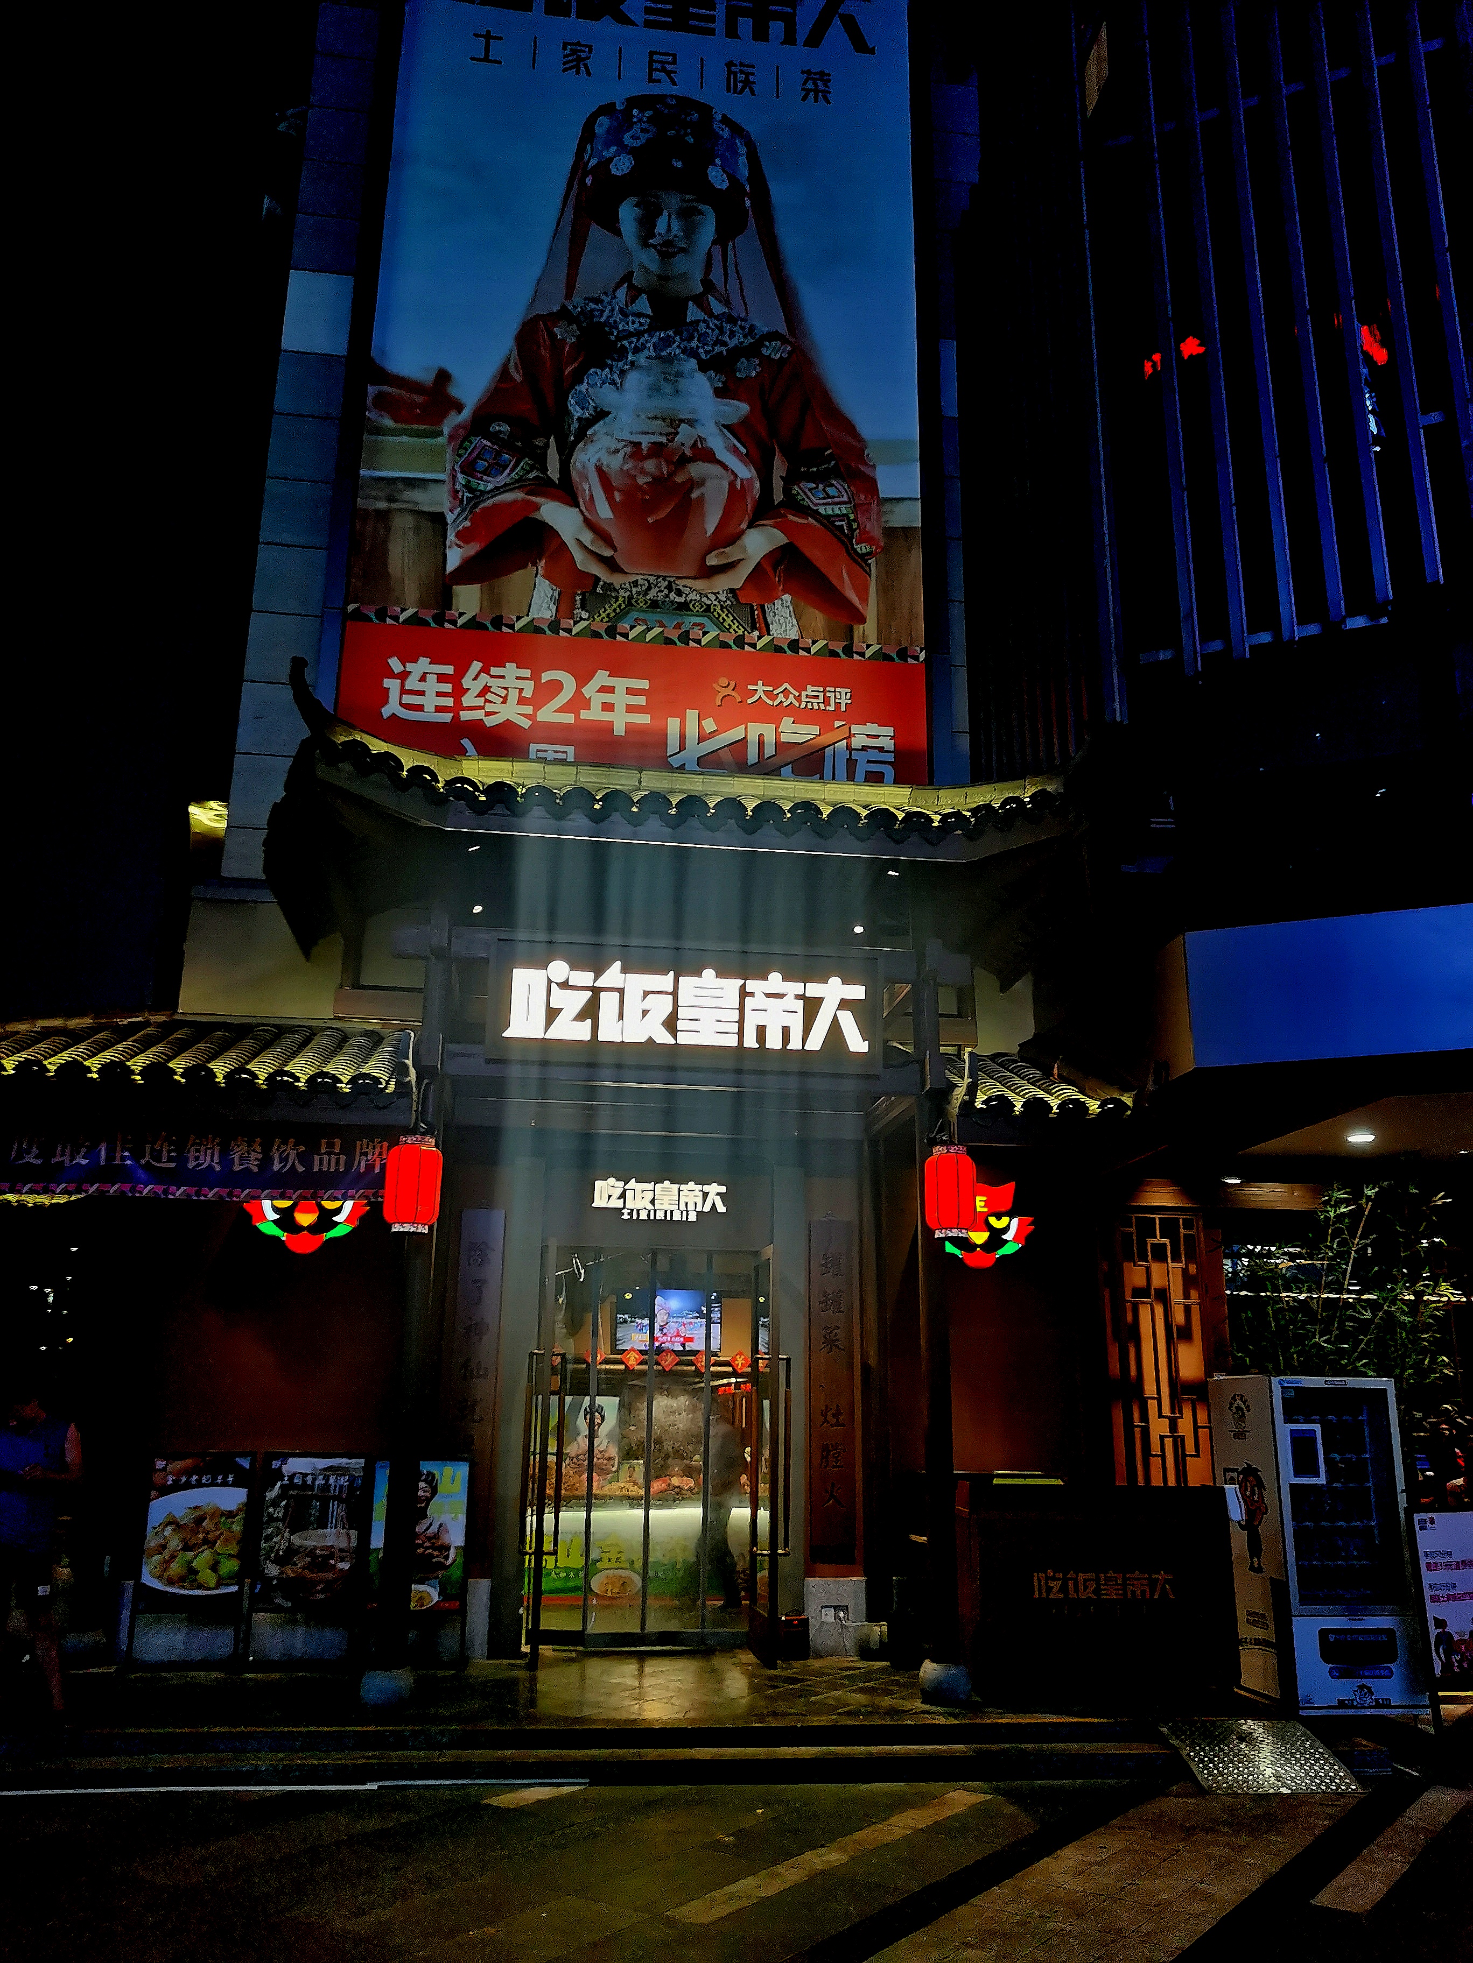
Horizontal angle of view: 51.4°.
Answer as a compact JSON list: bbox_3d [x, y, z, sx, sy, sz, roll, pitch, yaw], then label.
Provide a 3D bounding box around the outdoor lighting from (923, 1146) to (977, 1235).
[{"bbox_3d":[1.360,1.340,9.767,0.335,0.580,0.335,3,-16,-7],"label":"outdoor lighting"}]

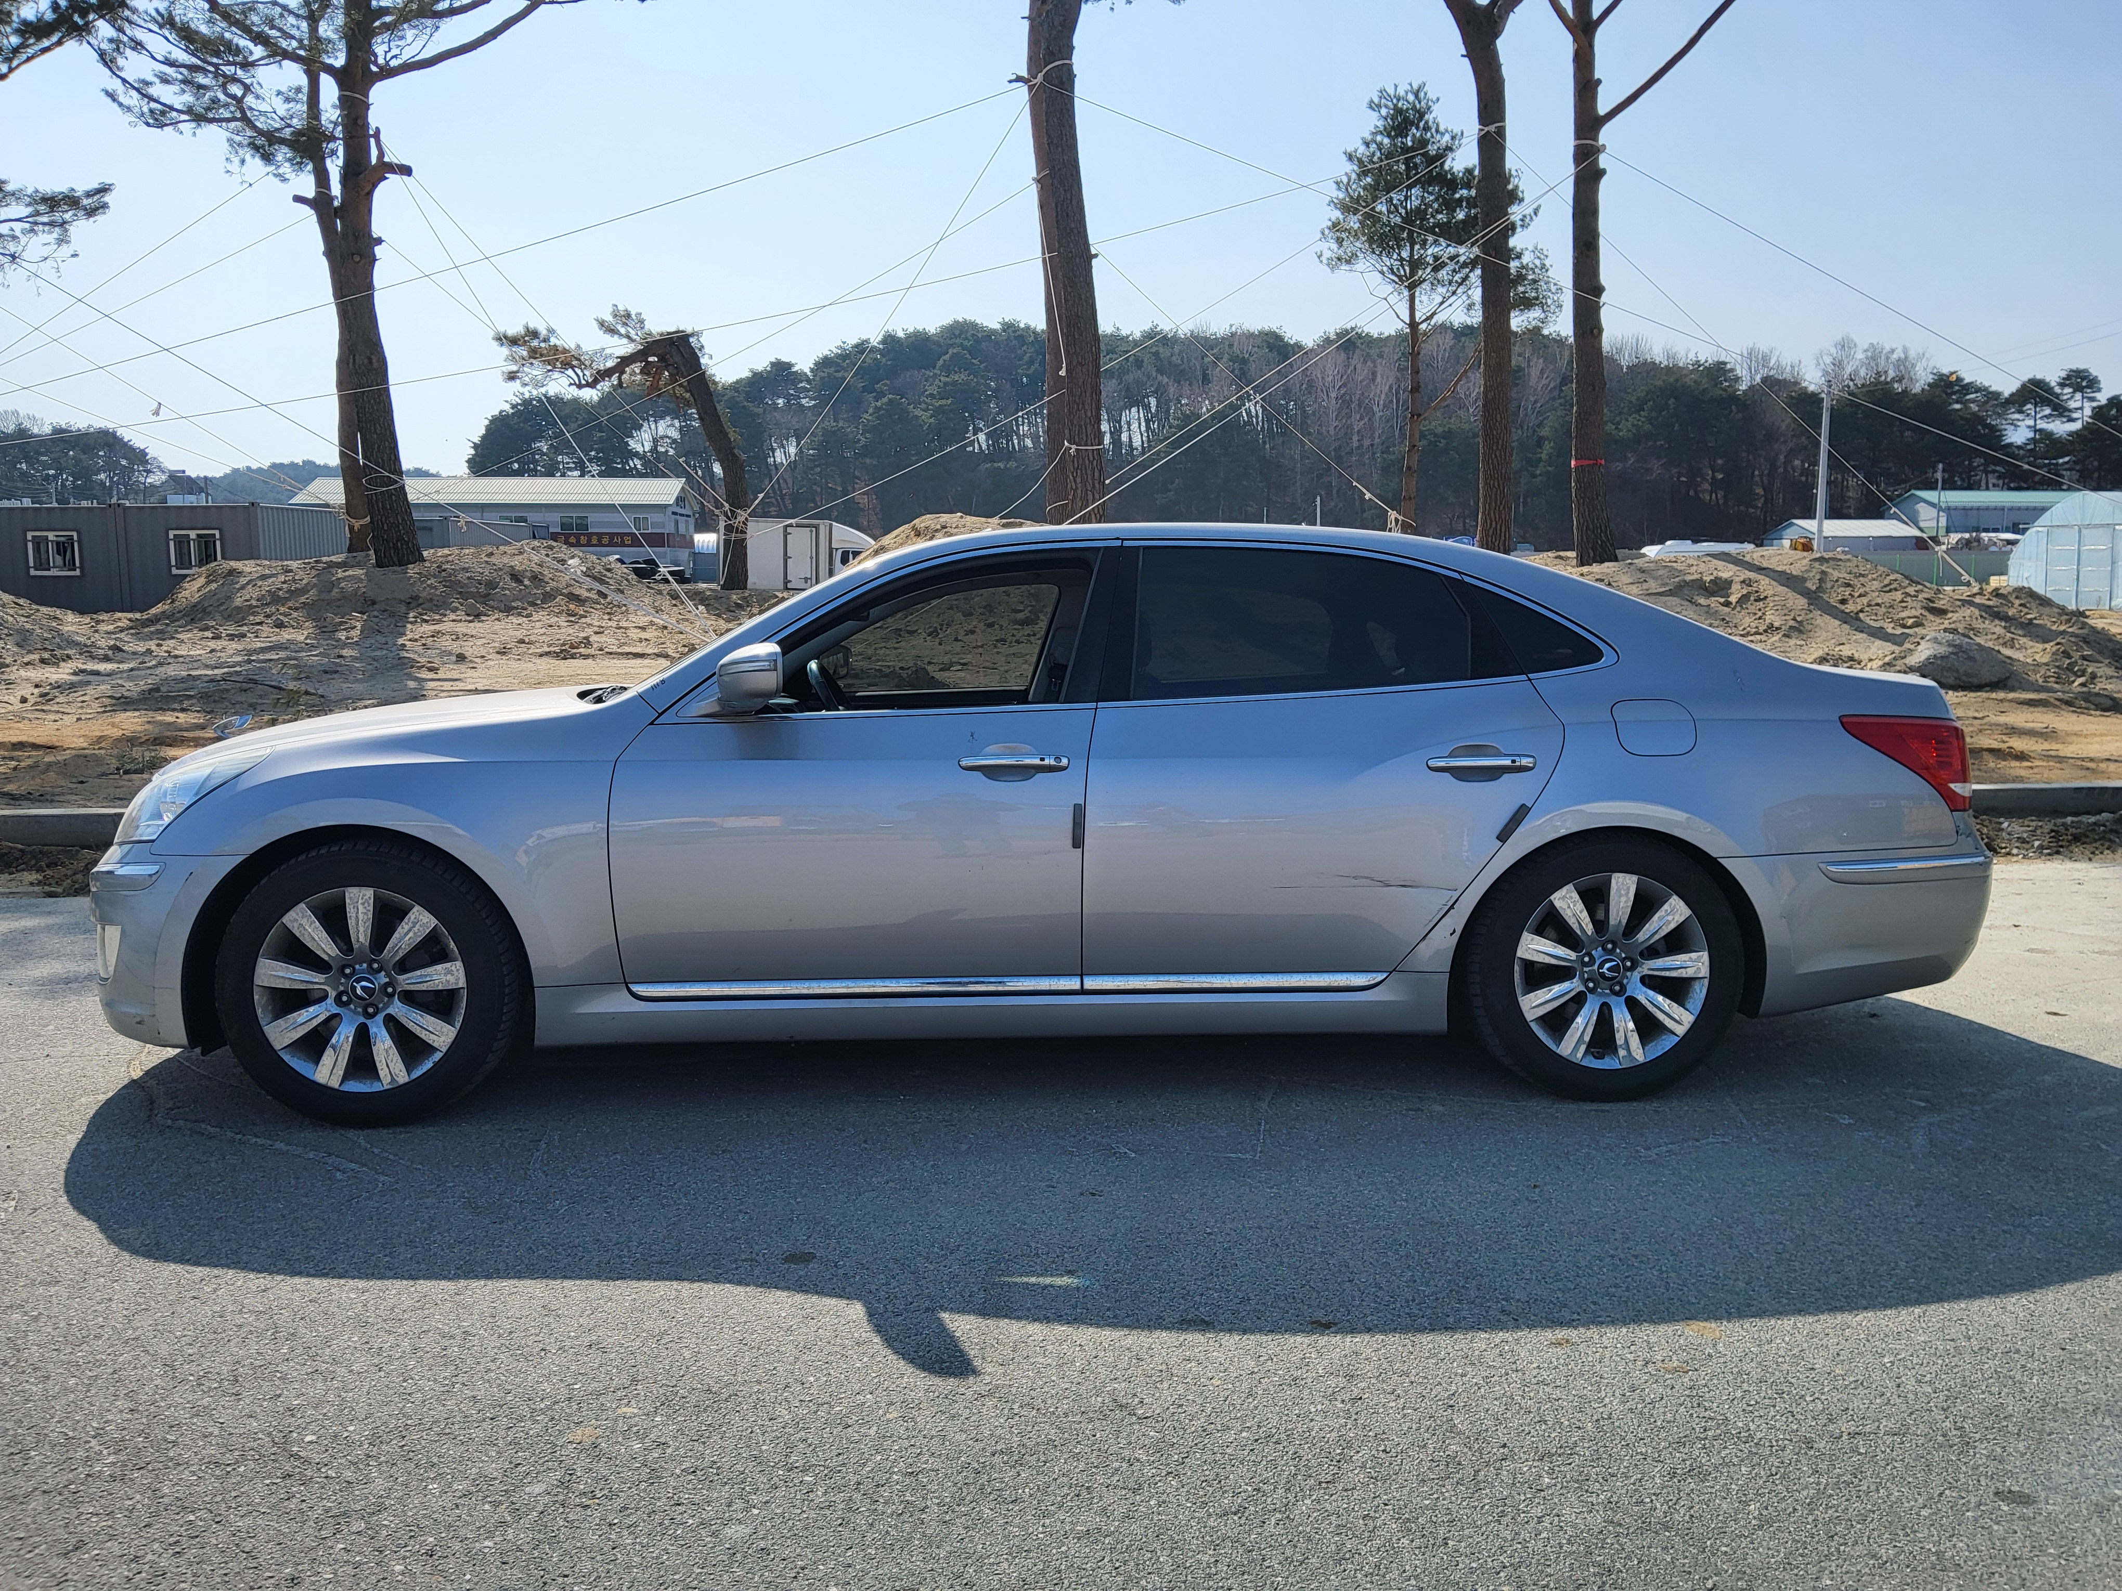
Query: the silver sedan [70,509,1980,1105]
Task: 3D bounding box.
[{"bbox_3d":[-0.016,-0.053,4.722,5.160,1.495,1.910,-1,7,-3],"label":"silver sedan"}]

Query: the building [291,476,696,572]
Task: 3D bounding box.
[{"bbox_3d":[-35.509,-16.462,101.789,23.390,7.400,8.730,0,7,0],"label":"building"}]

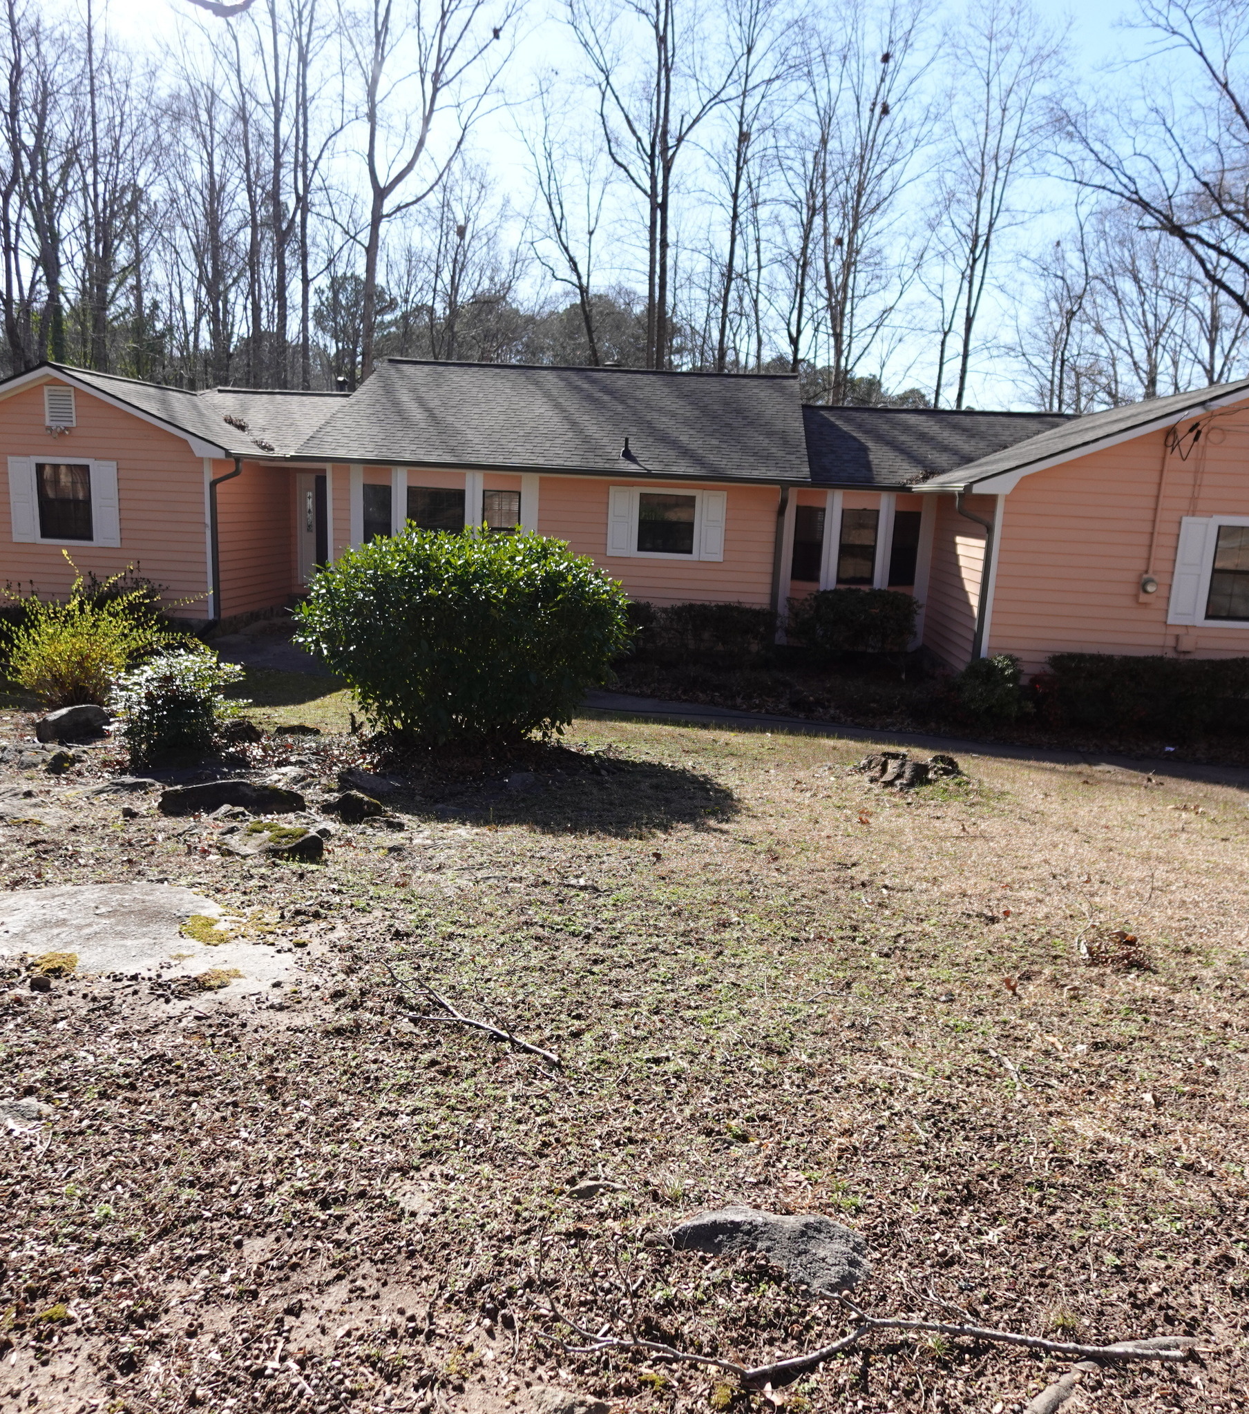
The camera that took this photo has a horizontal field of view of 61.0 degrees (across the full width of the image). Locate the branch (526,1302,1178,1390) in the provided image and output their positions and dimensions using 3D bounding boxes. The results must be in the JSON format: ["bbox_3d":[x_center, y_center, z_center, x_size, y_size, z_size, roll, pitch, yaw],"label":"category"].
[{"bbox_3d":[0.530,1.359,2.292,1.400,0.090,0.260,2,11,-1],"label":"branch"}]

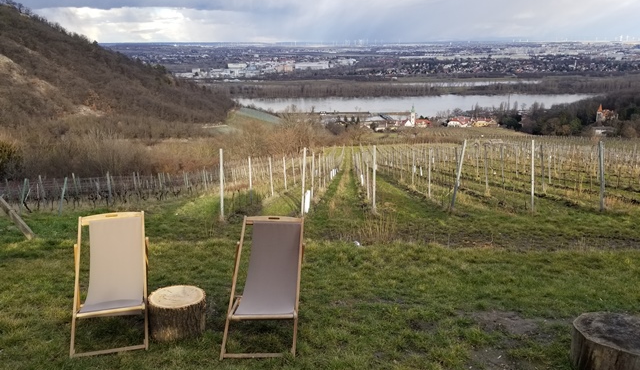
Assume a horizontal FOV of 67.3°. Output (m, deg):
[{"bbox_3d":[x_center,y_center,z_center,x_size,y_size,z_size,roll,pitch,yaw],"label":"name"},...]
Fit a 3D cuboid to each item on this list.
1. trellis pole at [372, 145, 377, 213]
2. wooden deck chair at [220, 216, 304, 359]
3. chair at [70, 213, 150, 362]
[{"bbox_3d":[1.444,-0.140,12.643,0.065,1.830,0.065,-1,16,0],"label":"trellis pole"},{"bbox_3d":[-0.454,0.859,4.159,0.587,0.979,0.968,0,9,4],"label":"wooden deck chair"},{"bbox_3d":[-1.851,0.858,4.262,0.589,1.037,0.911,-4,9,-18],"label":"chair"}]

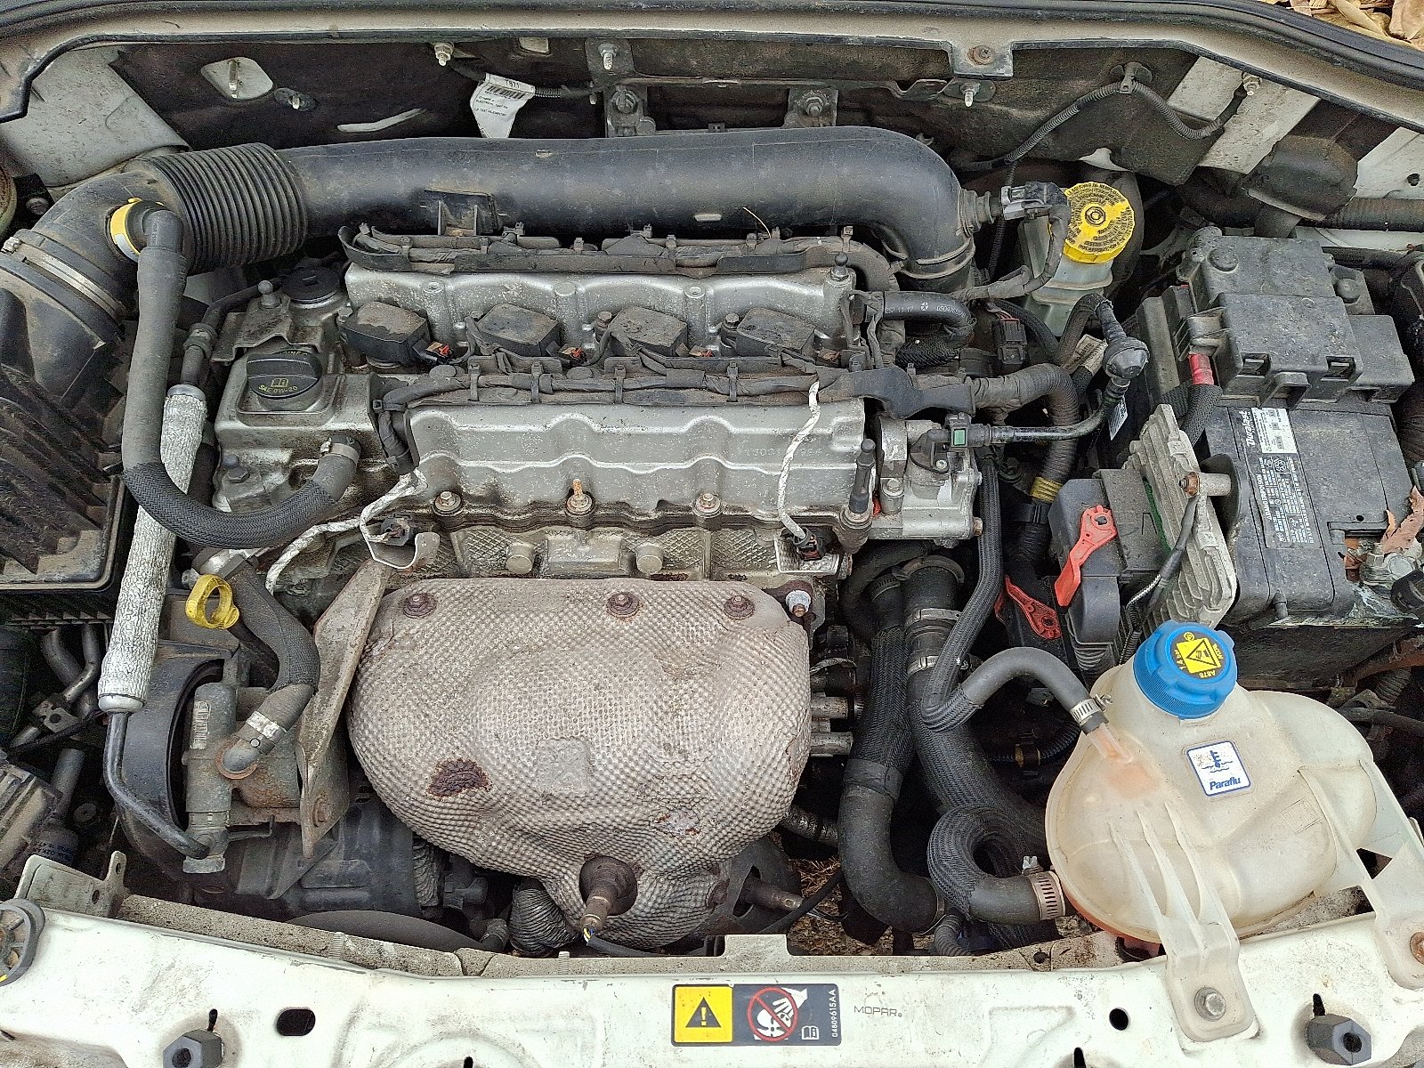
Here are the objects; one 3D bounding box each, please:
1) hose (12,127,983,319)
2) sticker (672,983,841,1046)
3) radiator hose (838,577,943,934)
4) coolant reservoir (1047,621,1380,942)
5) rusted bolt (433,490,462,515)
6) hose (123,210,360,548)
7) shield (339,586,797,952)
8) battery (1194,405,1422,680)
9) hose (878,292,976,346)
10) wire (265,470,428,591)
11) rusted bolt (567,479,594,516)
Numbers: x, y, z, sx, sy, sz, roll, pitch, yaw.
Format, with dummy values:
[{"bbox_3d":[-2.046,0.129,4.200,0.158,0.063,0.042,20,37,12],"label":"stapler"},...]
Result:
[{"bbox_3d":[-0.160,-0.231,0.878,0.760,0.130,0.185,0,64,0],"label":"hose"},{"bbox_3d":[0.027,0.285,0.610,0.101,0.001,0.034,0,77,0],"label":"sticker"},{"bbox_3d":[0.133,0.175,0.816,0.082,0.065,0.300,0,64,0],"label":"radiator hose"},{"bbox_3d":[0.352,0.180,0.711,0.235,0.205,0.195,0,64,0],"label":"coolant reservoir"},{"bbox_3d":[-0.195,-0.023,0.760,0.023,0.015,0.023,0,45,0],"label":"rusted bolt"},{"bbox_3d":[-0.338,-0.098,0.776,0.170,0.140,0.230,0,64,0],"label":"hose"},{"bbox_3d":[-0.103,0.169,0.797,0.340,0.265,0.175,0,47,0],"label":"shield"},{"bbox_3d":[0.533,-0.016,1.003,0.175,0.190,0.278,0,64,0],"label":"battery"},{"bbox_3d":[0.173,-0.175,0.830,0.080,0.050,0.035,0,64,0],"label":"hose"},{"bbox_3d":[-0.275,-0.003,0.775,0.140,0.100,0.065,0,64,0],"label":"wire"},{"bbox_3d":[-0.097,-0.026,0.755,0.021,0.031,0.021,0,45,0],"label":"rusted bolt"}]

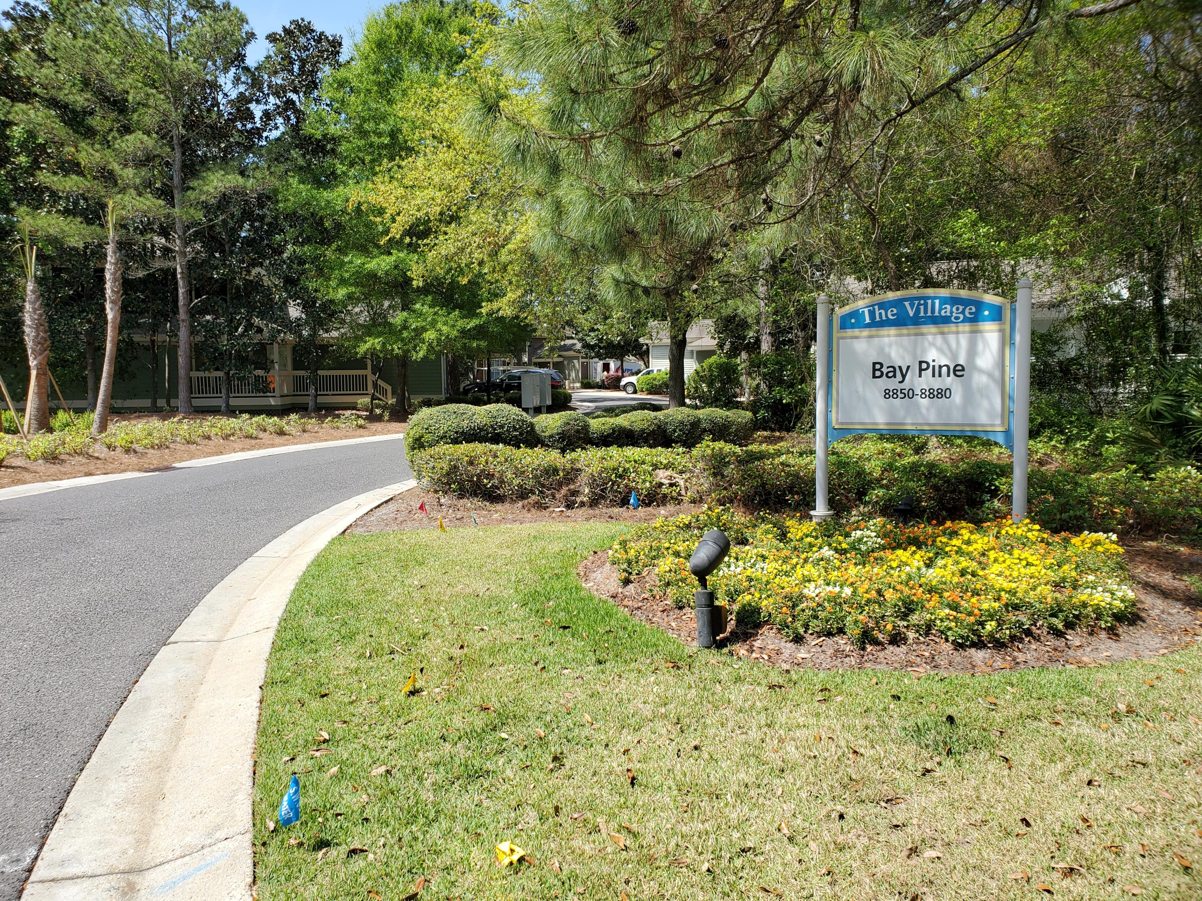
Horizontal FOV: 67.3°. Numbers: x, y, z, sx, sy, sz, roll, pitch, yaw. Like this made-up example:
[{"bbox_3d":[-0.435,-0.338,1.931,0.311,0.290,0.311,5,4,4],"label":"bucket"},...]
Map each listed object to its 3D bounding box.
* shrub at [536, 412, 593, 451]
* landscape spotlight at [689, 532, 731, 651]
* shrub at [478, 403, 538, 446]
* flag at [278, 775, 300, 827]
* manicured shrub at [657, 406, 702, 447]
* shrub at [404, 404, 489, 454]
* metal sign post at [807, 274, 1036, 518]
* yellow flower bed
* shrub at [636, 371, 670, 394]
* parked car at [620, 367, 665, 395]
[{"bbox_3d":[-0.663,-0.245,16.238,1.080,0.946,1.080,-1,5,-2],"label":"shrub"},{"bbox_3d":[0.626,0.781,5.208,0.160,0.690,0.260,3,6,35],"label":"landscape spotlight"},{"bbox_3d":[-1.554,-0.243,15.245,1.150,1.114,1.150,-1,5,-6],"label":"shrub"},{"bbox_3d":[-1.001,1.127,2.900,0.068,0.165,0.040,-1,5,-14],"label":"flag"},{"bbox_3d":[1.593,-0.444,18.231,0.950,0.850,0.950,0,5,0],"label":"manicured shrub"},{"bbox_3d":[-2.527,-0.199,14.745,1.400,1.118,1.400,-1,5,-10],"label":"shrub"},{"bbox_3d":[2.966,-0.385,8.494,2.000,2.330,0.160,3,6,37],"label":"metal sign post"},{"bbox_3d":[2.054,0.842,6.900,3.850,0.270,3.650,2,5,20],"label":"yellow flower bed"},{"bbox_3d":[3.458,-4.333,58.848,2.400,1.500,1.900,0,5,0],"label":"shrub"},{"bbox_3d":[4.070,-4.747,61.823,5.500,1.820,1.950,1,5,10],"label":"parked car"}]

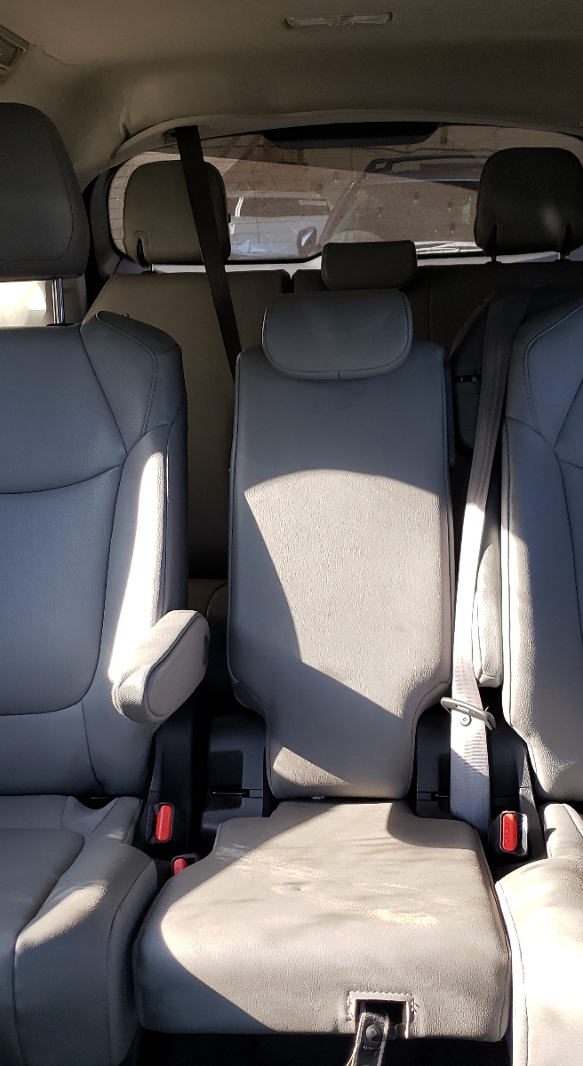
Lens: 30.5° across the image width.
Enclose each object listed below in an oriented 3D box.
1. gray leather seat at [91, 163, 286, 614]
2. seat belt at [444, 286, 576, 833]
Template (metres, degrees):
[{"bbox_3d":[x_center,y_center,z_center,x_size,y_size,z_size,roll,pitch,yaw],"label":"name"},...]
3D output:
[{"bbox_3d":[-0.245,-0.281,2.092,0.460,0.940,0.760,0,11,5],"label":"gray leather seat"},{"bbox_3d":[0.284,0.008,1.350,0.170,0.640,0.290,0,11,5],"label":"seat belt"}]

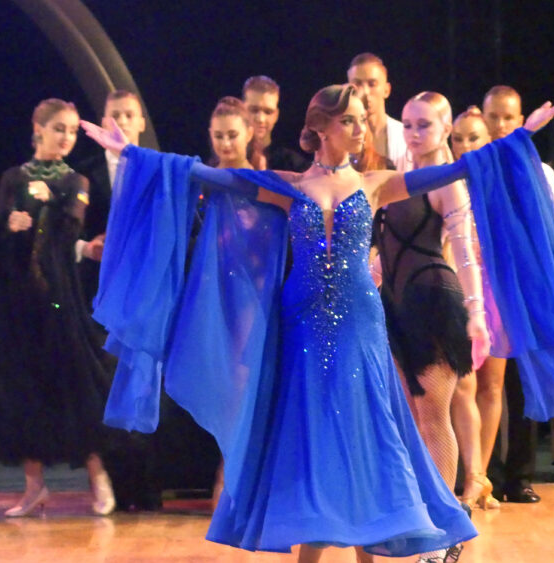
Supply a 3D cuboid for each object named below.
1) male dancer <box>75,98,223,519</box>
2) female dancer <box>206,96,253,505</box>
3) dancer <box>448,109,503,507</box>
[{"bbox_3d":[-0.607,0.080,25.100,0.530,1.770,0.400,0,1,3],"label":"male dancer"},{"bbox_3d":[-0.180,0.089,25.100,0.460,1.740,0.360,0,1,6],"label":"female dancer"},{"bbox_3d":[0.852,0.105,25.500,0.460,1.720,0.360,0,2,7],"label":"dancer"}]

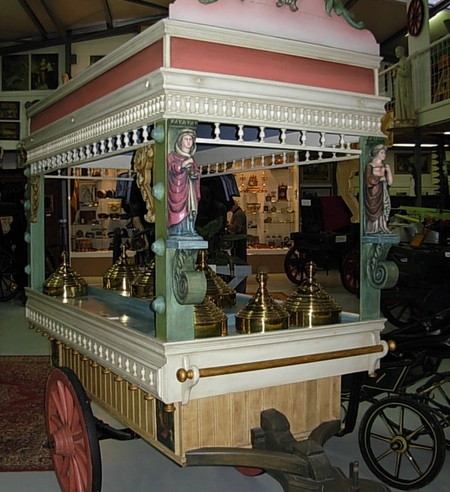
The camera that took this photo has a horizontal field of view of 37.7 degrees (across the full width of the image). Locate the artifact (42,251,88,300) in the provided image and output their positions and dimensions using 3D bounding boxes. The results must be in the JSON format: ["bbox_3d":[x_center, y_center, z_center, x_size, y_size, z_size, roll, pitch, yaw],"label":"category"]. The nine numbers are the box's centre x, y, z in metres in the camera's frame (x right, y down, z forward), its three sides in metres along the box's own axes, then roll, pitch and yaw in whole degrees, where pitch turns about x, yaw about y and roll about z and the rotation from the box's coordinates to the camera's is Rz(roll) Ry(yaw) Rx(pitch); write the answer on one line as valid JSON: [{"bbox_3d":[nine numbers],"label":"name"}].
[{"bbox_3d":[-1.067,0.183,4.397,0.288,0.297,0.288,0,2,0],"label":"artifact"}]

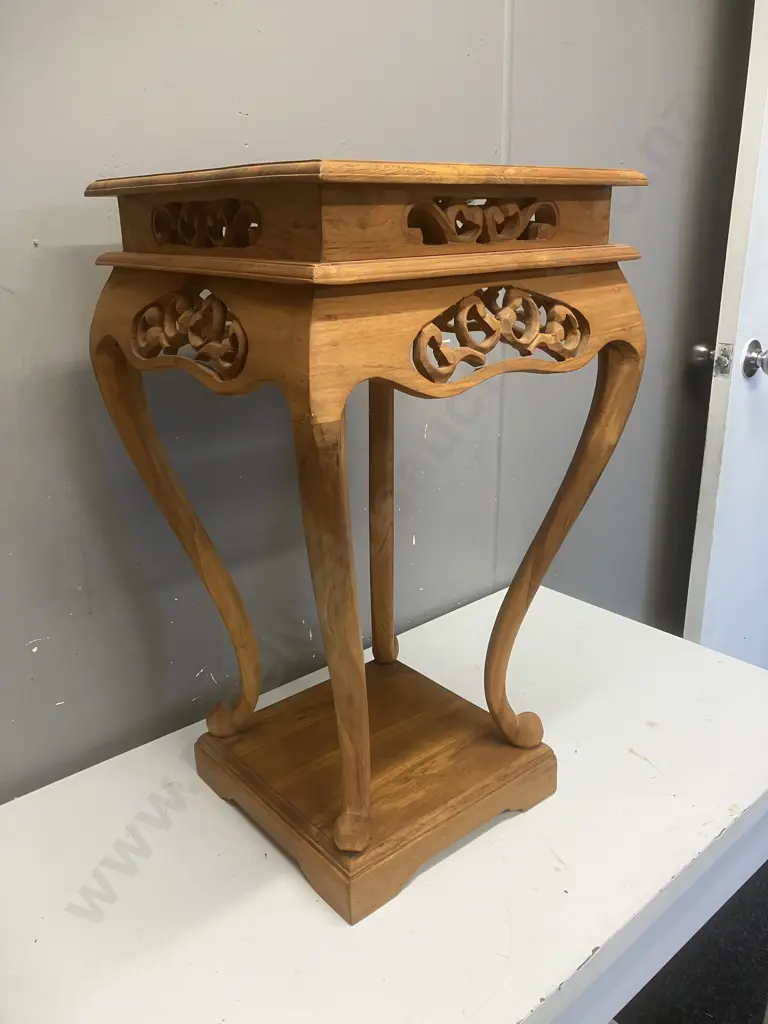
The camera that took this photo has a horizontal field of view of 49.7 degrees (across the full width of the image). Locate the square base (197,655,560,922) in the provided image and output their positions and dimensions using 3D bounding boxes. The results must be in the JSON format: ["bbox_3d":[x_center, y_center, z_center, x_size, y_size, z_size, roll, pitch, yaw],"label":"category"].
[{"bbox_3d":[-0.012,0.278,0.925,0.285,0.058,0.287,-16,25,-37],"label":"square base"}]

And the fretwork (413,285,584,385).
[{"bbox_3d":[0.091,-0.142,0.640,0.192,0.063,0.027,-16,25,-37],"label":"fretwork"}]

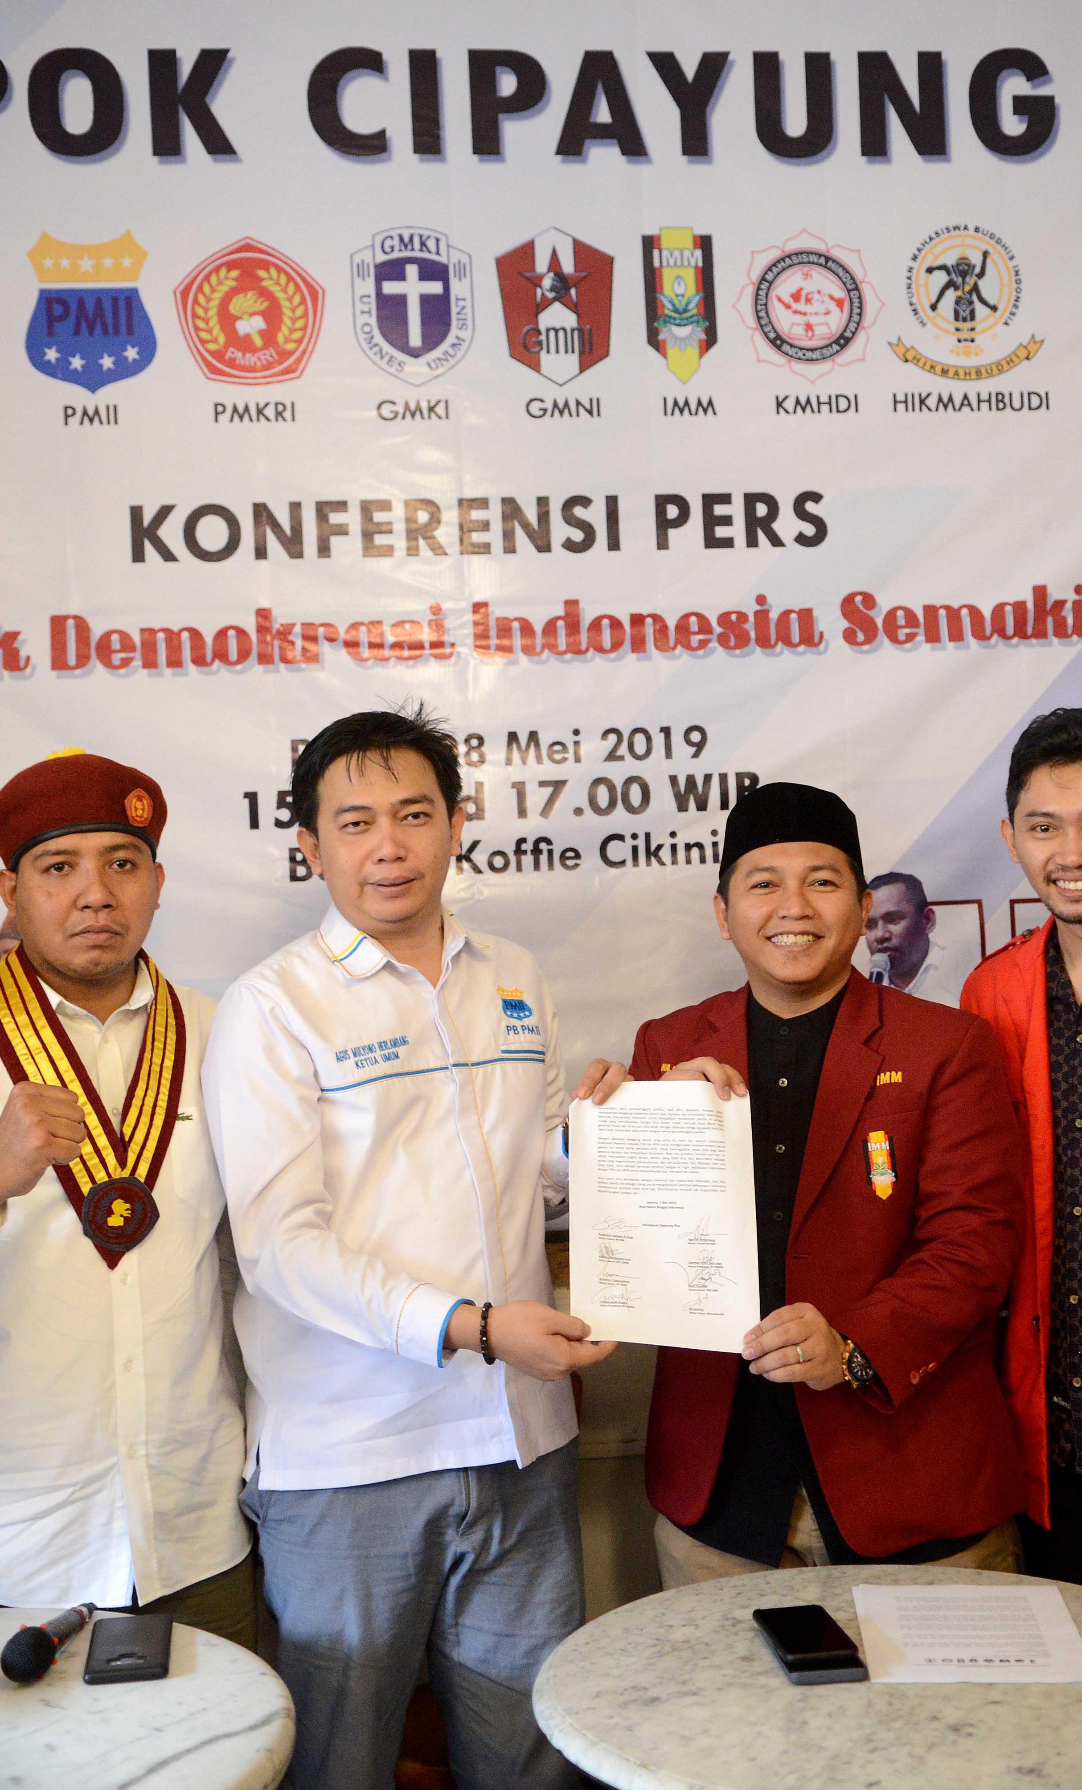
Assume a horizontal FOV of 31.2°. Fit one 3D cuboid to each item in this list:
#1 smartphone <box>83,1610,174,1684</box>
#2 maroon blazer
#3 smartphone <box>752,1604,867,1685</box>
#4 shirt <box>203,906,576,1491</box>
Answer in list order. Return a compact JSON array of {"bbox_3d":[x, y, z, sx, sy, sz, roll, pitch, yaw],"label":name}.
[{"bbox_3d":[-0.399,0.736,1.885,0.077,0.011,0.155,-1,-2,-9],"label":"smartphone"},{"bbox_3d":[0.335,0.425,2.210,0.480,0.660,0.310,-2,-2,13],"label":"maroon blazer"},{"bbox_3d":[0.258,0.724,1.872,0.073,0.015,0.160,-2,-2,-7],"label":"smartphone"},{"bbox_3d":[-0.170,0.340,2.180,0.430,0.655,0.320,-1,-2,-23],"label":"shirt"}]

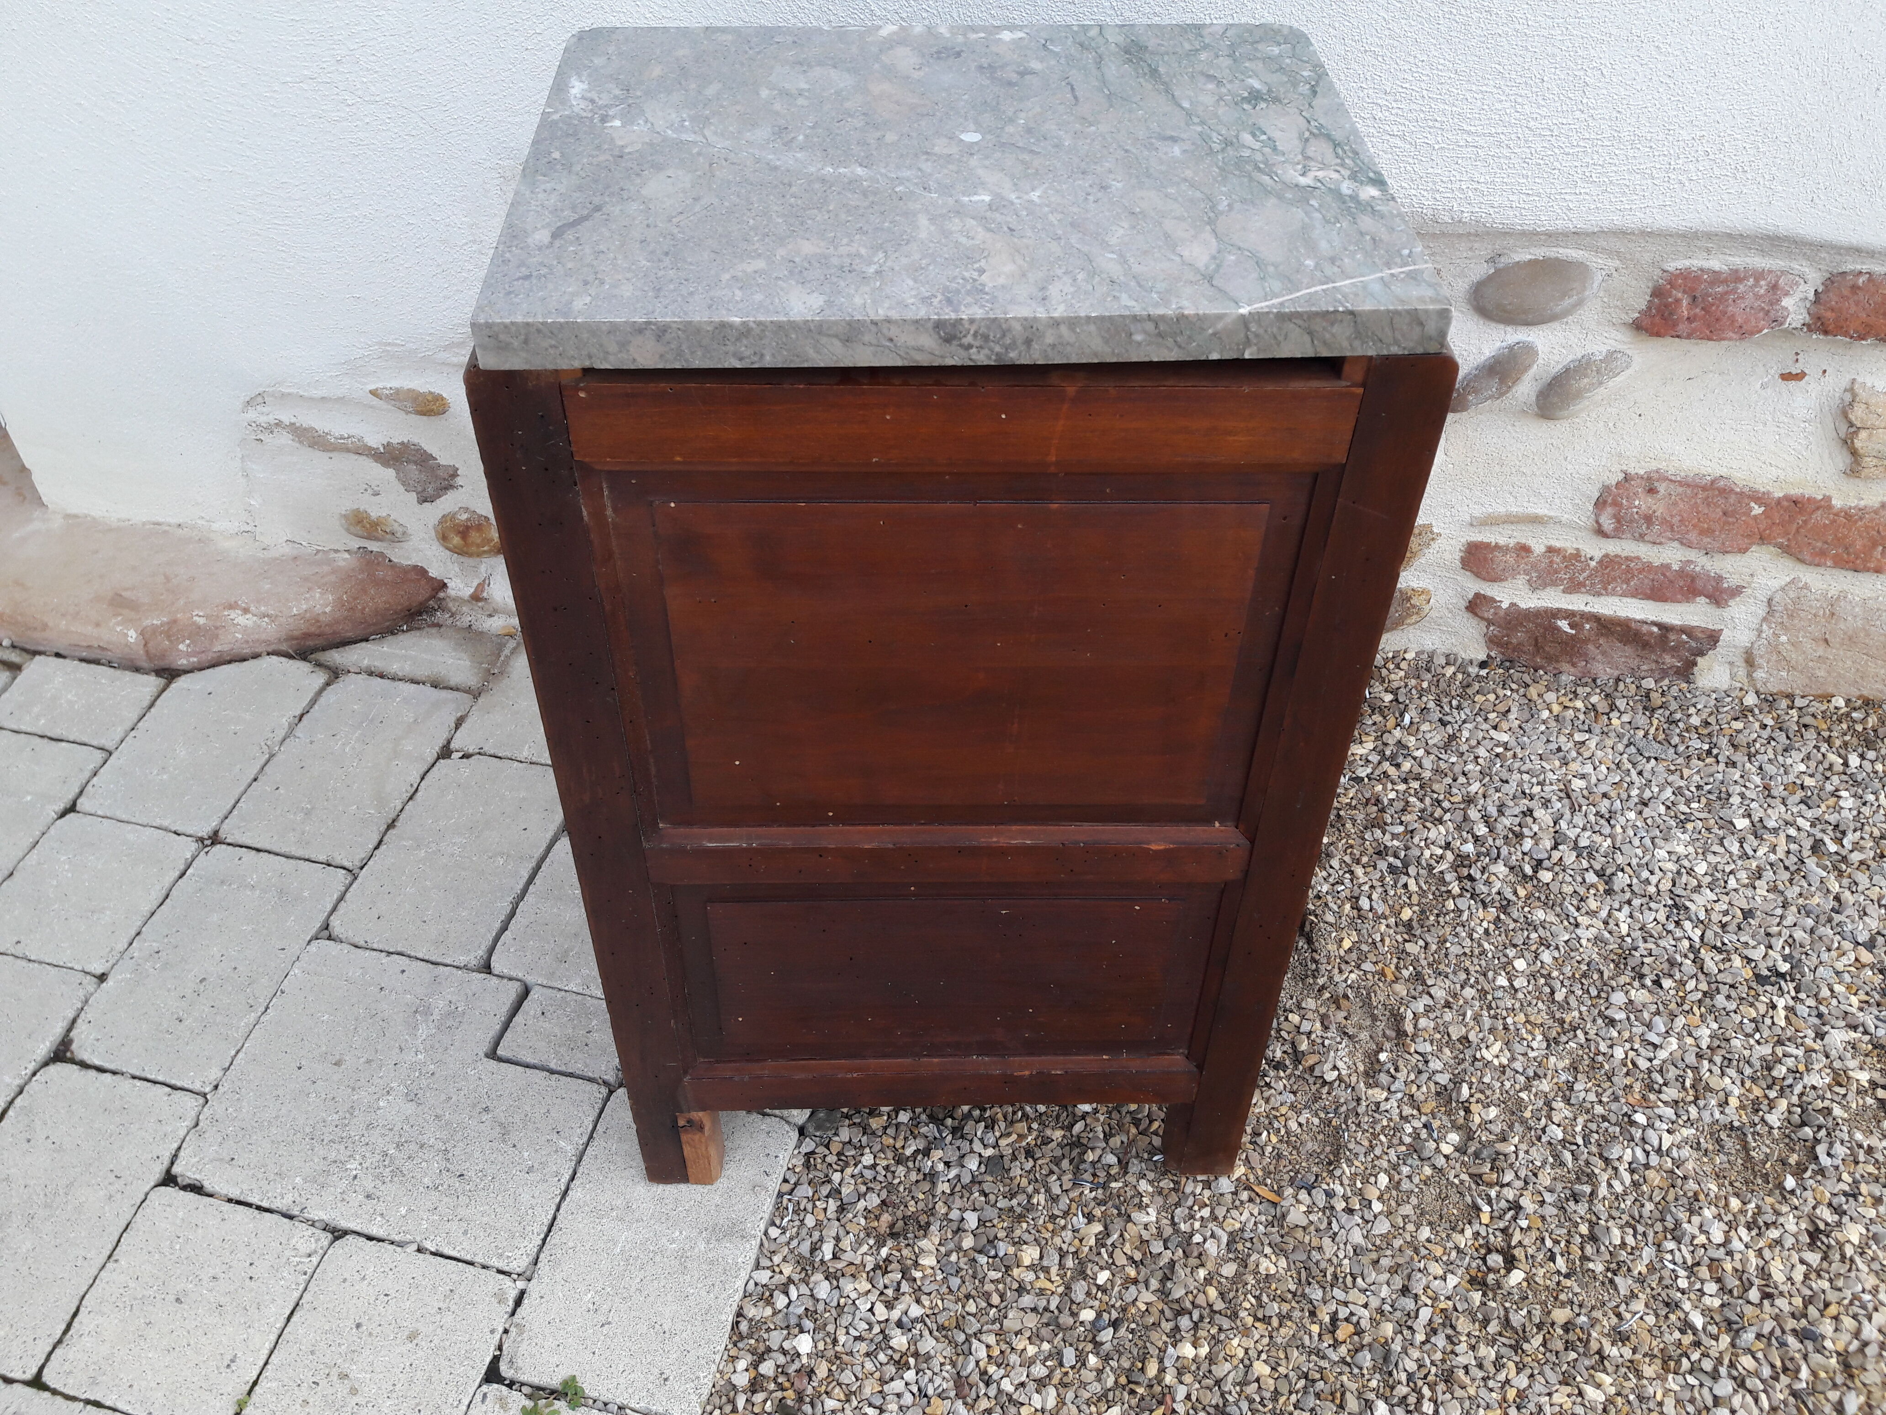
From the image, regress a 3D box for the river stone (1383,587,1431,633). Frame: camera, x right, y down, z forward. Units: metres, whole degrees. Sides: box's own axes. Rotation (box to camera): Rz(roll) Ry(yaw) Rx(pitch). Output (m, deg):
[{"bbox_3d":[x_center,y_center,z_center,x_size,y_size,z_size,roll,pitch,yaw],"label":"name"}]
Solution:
[{"bbox_3d":[0.487,-0.113,1.670,0.089,0.068,0.042,6,44,5],"label":"river stone"}]

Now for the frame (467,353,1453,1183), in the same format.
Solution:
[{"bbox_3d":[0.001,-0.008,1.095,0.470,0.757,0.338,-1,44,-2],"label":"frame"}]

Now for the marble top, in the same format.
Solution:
[{"bbox_3d":[0.005,-0.291,0.825,0.448,0.024,0.350,-1,44,-2],"label":"marble top"}]

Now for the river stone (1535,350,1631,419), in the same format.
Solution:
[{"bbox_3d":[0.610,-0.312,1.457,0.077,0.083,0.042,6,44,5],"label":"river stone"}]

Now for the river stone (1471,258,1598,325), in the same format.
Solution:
[{"bbox_3d":[0.543,-0.386,1.401,0.111,0.071,0.052,6,44,5],"label":"river stone"}]

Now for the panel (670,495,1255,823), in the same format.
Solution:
[{"bbox_3d":[0.008,-0.024,0.879,0.321,0.242,0.016,-1,44,-2],"label":"panel"}]

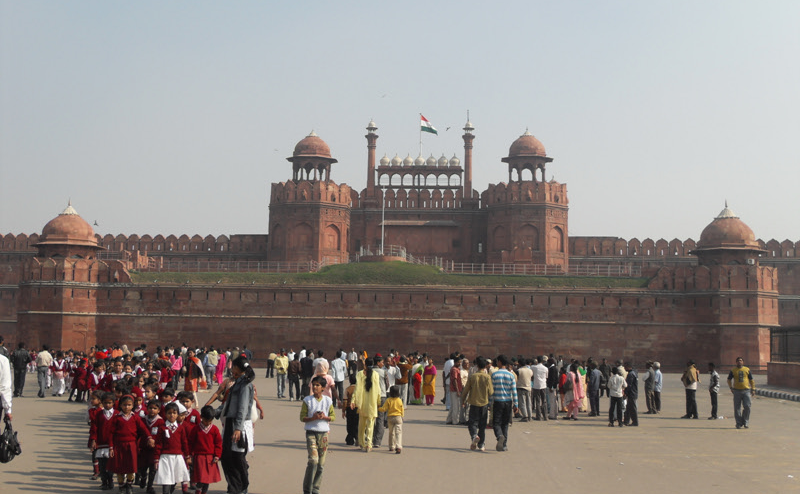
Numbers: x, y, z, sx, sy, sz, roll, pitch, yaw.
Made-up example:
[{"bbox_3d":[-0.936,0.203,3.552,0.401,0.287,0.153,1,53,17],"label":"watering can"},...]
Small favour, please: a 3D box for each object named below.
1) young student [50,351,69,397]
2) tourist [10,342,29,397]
[{"bbox_3d":[-10.788,4.035,33.000,0.480,1.437,0.300,1,-6,3],"label":"young student"},{"bbox_3d":[-11.918,3.859,32.600,0.540,1.699,0.340,1,-6,3],"label":"tourist"}]

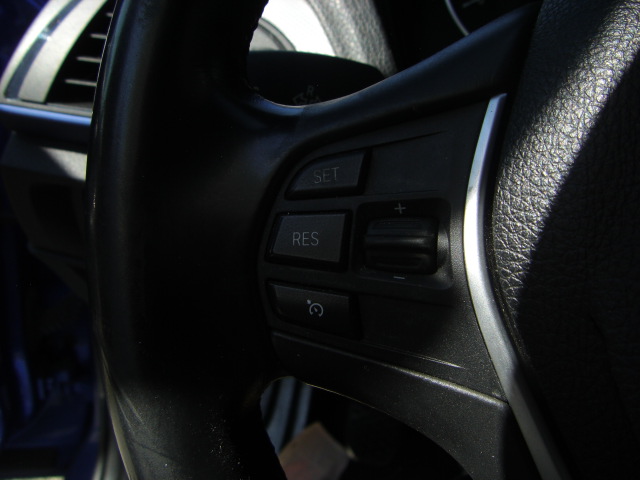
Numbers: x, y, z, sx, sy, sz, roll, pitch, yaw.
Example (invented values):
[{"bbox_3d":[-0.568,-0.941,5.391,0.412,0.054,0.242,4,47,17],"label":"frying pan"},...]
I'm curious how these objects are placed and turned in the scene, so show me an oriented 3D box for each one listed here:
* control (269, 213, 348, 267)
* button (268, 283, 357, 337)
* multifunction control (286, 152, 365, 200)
[{"bbox_3d":[-0.003,0.000,0.180,0.020,0.013,0.004,1,-13,4],"label":"control"},{"bbox_3d":[-0.002,0.017,0.176,0.022,0.012,0.004,6,-12,5],"label":"button"},{"bbox_3d":[0.002,-0.017,0.183,0.019,0.011,0.004,-4,-13,3],"label":"multifunction control"}]

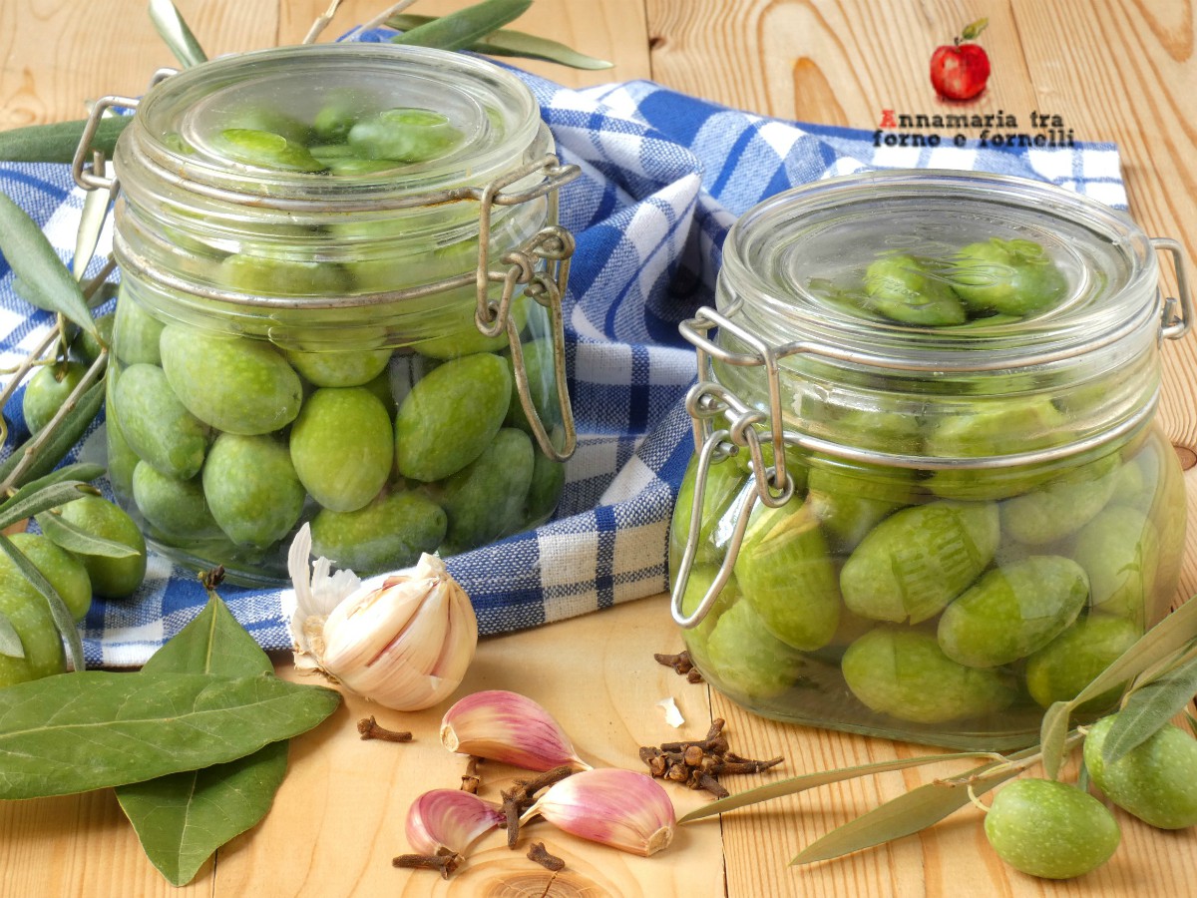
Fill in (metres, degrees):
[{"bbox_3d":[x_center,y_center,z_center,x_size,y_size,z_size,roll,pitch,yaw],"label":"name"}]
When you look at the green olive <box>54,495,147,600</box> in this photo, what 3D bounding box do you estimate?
[{"bbox_3d":[-0.116,0.023,1.203,0.021,0.021,0.027,-8,28,-15],"label":"green olive"}]

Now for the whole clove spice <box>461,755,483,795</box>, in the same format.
[{"bbox_3d":[-0.028,0.072,1.144,0.005,0.005,0.015,4,27,6],"label":"whole clove spice"}]

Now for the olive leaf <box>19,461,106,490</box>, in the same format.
[{"bbox_3d":[-0.125,0.006,1.209,0.027,0.005,0.009,-20,33,-34],"label":"olive leaf"}]

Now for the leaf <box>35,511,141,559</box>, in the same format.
[{"bbox_3d":[-0.119,0.019,1.199,0.031,0.005,0.006,24,53,7],"label":"leaf"}]

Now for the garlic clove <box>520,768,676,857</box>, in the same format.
[{"bbox_3d":[0.000,0.078,1.108,0.035,0.015,0.018,9,28,17],"label":"garlic clove"}]

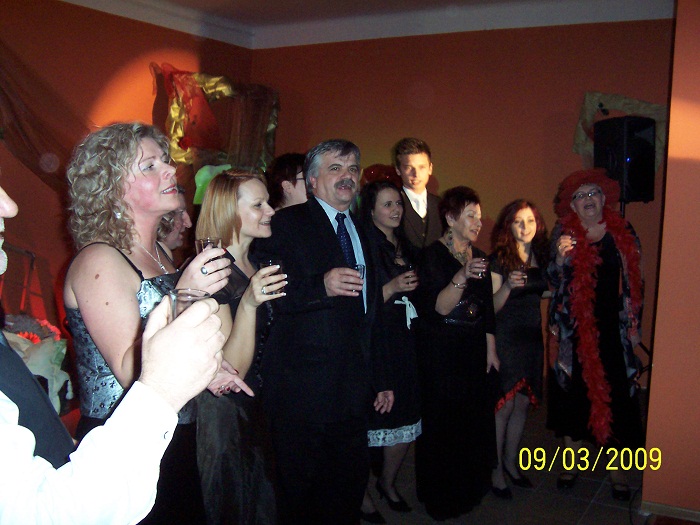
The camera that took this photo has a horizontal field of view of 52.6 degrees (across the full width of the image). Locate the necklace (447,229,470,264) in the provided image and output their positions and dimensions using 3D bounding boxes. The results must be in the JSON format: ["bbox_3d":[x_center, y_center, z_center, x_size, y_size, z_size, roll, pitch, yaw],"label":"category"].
[{"bbox_3d":[0.525,-0.077,3.400,0.140,0.165,0.120,-4,9,-39],"label":"necklace"}]

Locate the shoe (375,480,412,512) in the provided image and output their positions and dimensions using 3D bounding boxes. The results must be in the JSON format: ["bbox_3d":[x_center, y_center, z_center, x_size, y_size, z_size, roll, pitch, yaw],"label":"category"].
[{"bbox_3d":[0.230,1.190,3.600,0.225,0.115,0.085,7,9,38],"label":"shoe"}]

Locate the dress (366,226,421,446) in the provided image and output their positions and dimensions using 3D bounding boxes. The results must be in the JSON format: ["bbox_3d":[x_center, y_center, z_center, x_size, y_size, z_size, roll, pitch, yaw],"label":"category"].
[{"bbox_3d":[0.178,0.370,3.450,0.410,1.070,0.310,-5,10,-43],"label":"dress"}]

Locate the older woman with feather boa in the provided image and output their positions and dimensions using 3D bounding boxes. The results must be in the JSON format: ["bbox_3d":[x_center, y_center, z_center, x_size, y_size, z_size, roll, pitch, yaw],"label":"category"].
[{"bbox_3d":[1.280,0.380,3.740,0.510,1.710,0.390,3,7,14],"label":"older woman with feather boa"}]

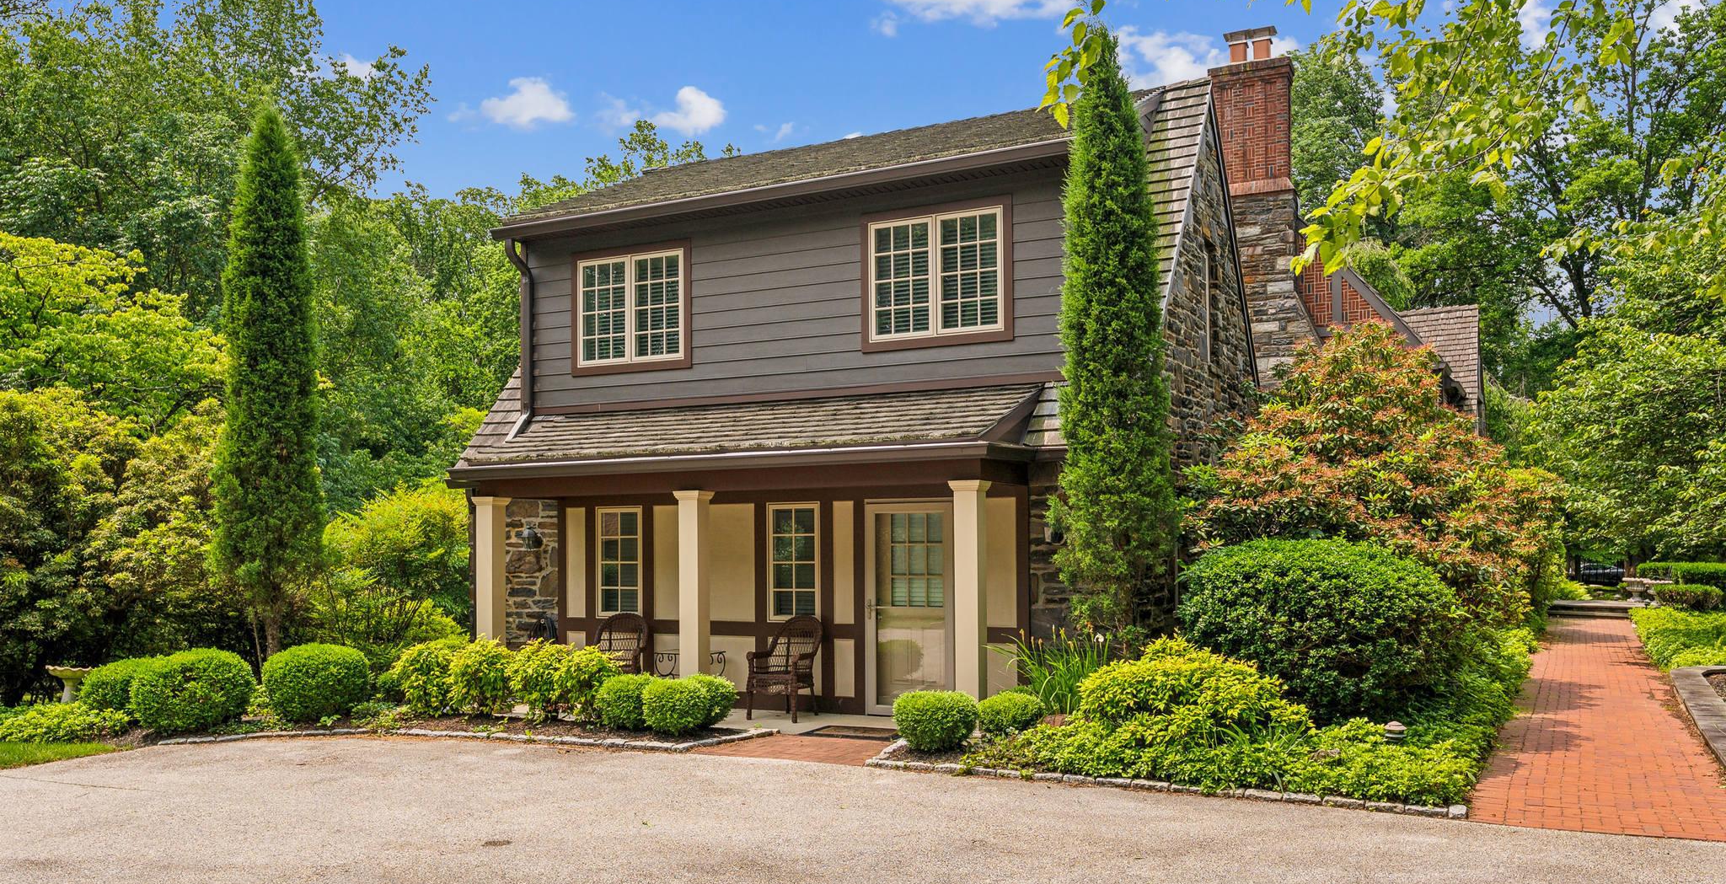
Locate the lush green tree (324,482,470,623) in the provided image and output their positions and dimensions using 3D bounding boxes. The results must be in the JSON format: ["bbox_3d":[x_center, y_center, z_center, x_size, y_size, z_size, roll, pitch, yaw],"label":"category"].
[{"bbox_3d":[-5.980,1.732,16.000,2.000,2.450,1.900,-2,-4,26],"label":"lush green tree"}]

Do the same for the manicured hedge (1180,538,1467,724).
[{"bbox_3d":[4.175,1.720,11.300,2.500,1.670,2.200,-3,-5,26],"label":"manicured hedge"}]

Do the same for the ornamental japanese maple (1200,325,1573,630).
[{"bbox_3d":[5.737,0.719,13.900,3.800,4.020,3.700,-3,-5,26],"label":"ornamental japanese maple"}]

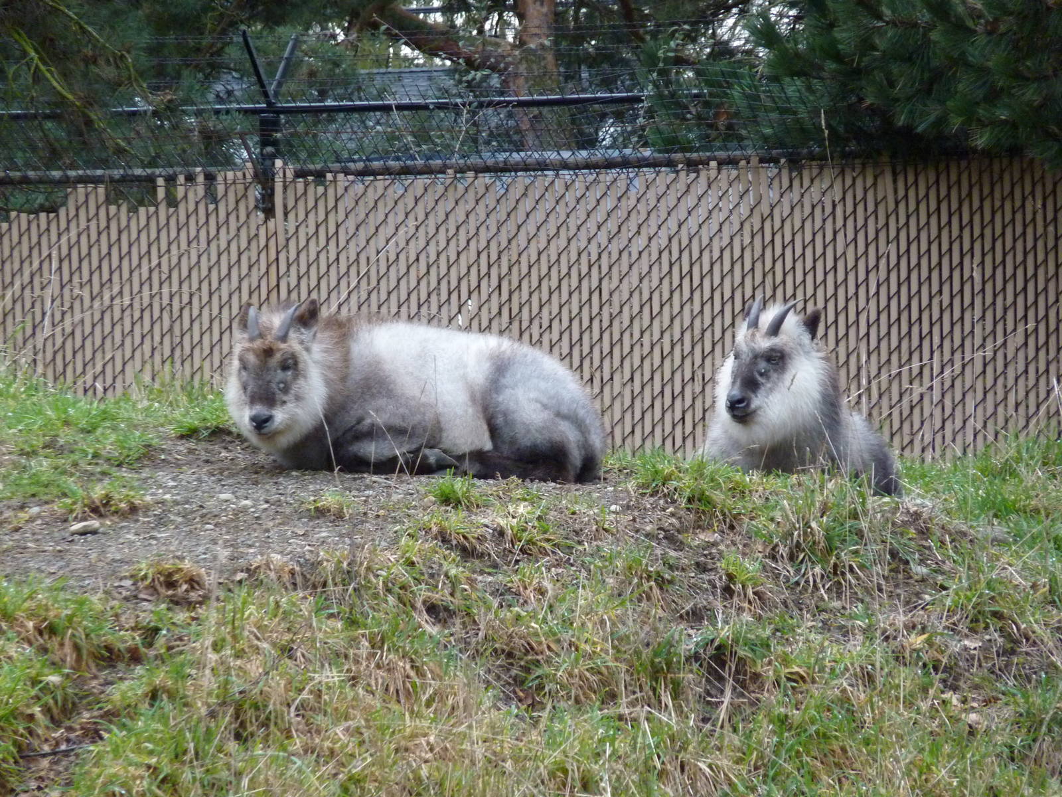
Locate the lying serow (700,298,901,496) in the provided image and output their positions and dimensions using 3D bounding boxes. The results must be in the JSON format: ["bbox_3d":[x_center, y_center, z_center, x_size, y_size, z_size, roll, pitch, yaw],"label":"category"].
[{"bbox_3d":[0.718,-0.001,24.400,0.440,0.520,0.930,-1,-3,23],"label":"lying serow"}]

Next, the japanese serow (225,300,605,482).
[{"bbox_3d":[-0.304,-0.020,24.200,0.970,0.465,0.460,0,-3,-7],"label":"japanese serow"}]

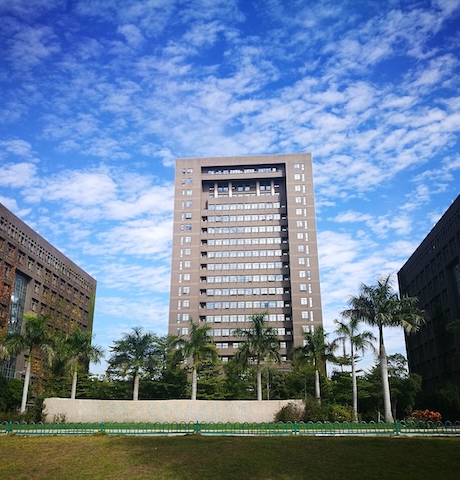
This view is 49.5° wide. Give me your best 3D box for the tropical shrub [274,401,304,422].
[{"bbox_3d":[4.070,11.700,34.060,2.050,1.420,1.750,0,-21,0],"label":"tropical shrub"}]

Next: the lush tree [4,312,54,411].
[{"bbox_3d":[-16.390,9.850,40.110,4.090,8.160,4.010,0,-21,0],"label":"lush tree"}]

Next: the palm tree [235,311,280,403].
[{"bbox_3d":[2.530,11.090,44.980,4.230,9.240,4.140,0,-21,0],"label":"palm tree"}]

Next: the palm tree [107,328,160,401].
[{"bbox_3d":[-7.942,10.936,40.723,4.324,7.771,4.324,0,-20,0],"label":"palm tree"}]

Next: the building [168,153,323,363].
[{"bbox_3d":[4.978,14.656,144.370,39.699,73.801,25.000,-2,-20,5],"label":"building"}]

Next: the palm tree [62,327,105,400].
[{"bbox_3d":[-13.450,11.790,44.720,4.130,7.740,4.050,0,-21,0],"label":"palm tree"}]

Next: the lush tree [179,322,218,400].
[{"bbox_3d":[-2.841,10.405,39.853,3.653,8.168,3.653,0,-20,0],"label":"lush tree"}]

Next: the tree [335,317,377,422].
[{"bbox_3d":[9.043,9.024,35.034,3.086,7.372,3.086,0,-20,0],"label":"tree"}]

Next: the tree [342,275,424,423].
[{"bbox_3d":[9.510,6.330,30.210,5.080,8.850,4.980,0,-21,0],"label":"tree"}]

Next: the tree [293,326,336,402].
[{"bbox_3d":[7.540,11.450,43.780,4.040,7.760,3.960,0,-21,0],"label":"tree"}]

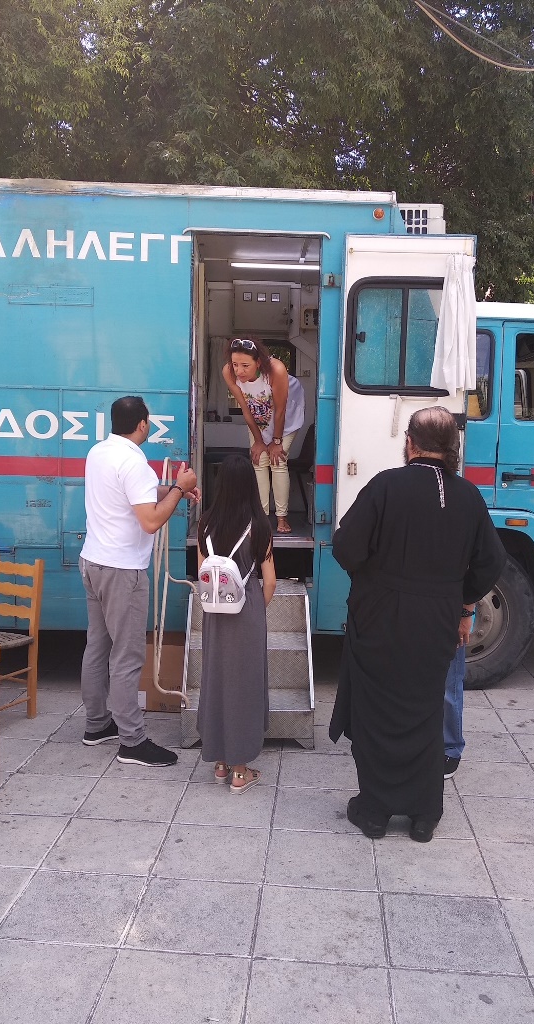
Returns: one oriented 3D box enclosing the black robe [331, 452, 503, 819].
[{"bbox_3d":[0.582,0.496,3.079,0.650,1.420,0.450,1,5,-2],"label":"black robe"}]

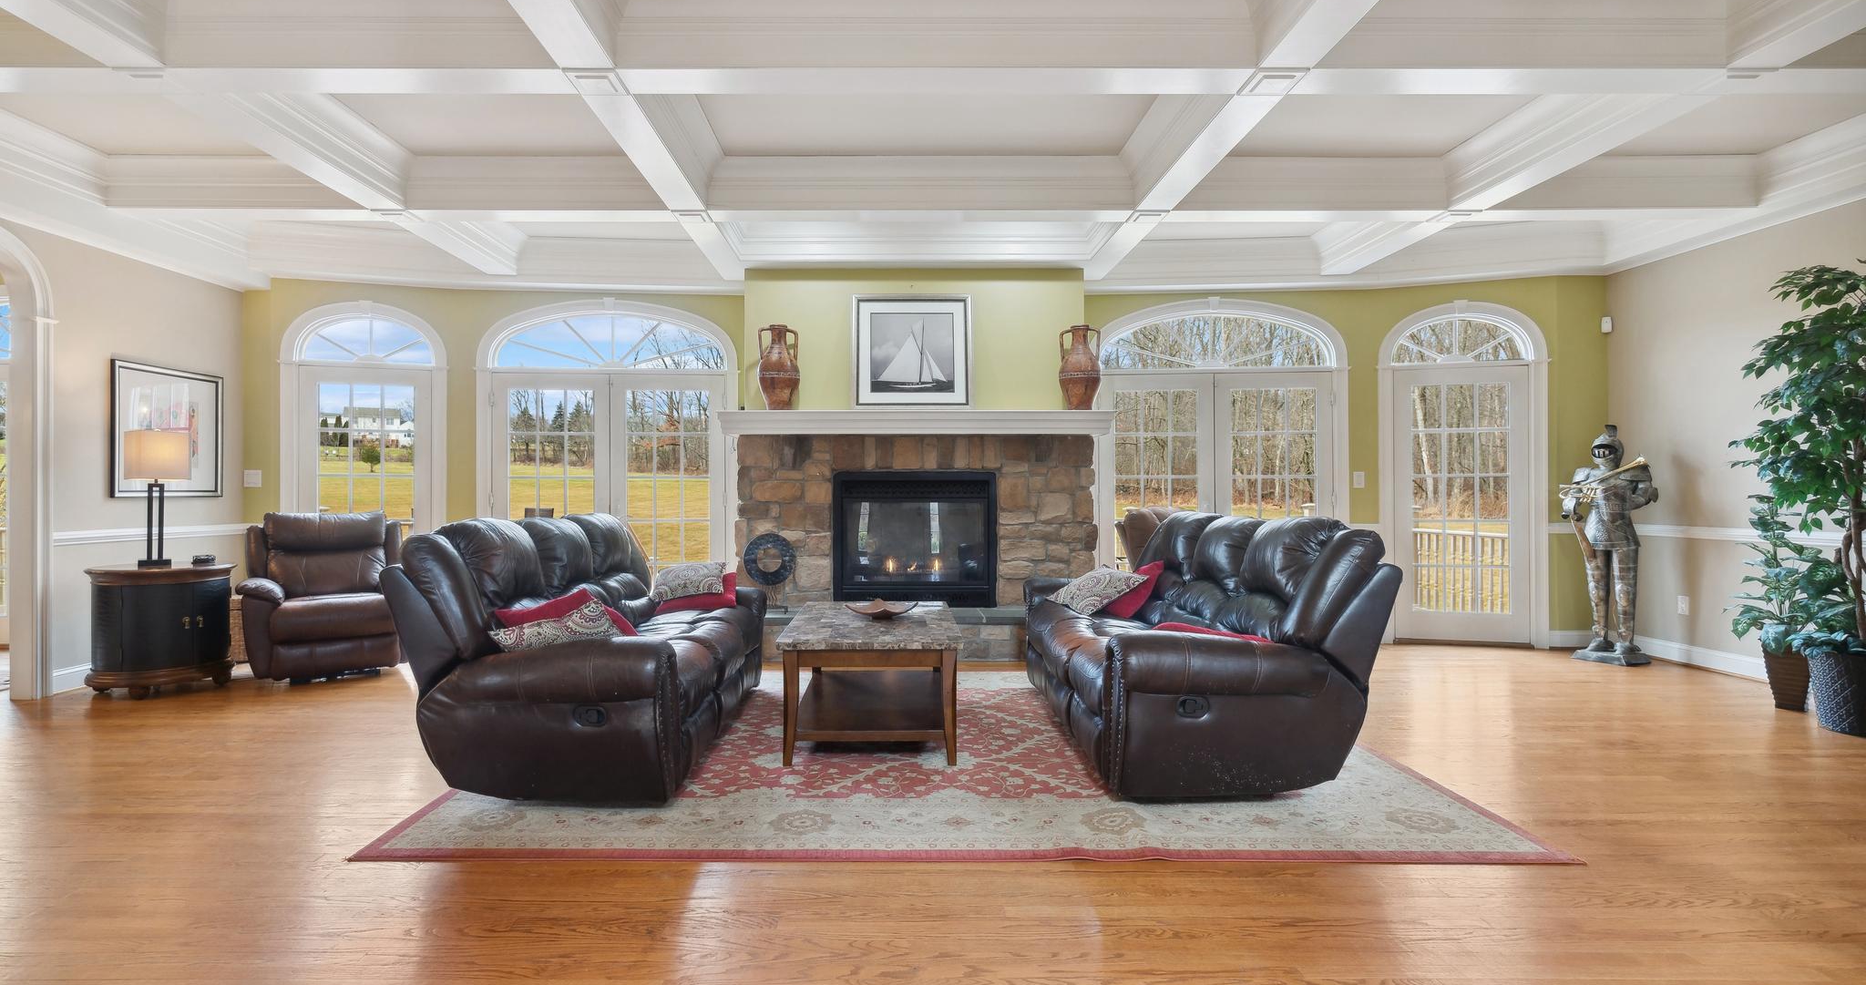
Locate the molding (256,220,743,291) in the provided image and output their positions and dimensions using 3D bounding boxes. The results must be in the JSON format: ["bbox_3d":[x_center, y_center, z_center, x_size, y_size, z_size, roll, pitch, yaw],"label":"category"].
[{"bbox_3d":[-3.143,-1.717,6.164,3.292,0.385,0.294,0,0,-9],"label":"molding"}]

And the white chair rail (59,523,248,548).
[{"bbox_3d":[-4.888,0.266,5.258,0.030,0.079,1.266,0,0,0],"label":"white chair rail"}]

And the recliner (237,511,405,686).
[{"bbox_3d":[-3.860,0.610,5.360,0.930,1.000,0.950,0,0,-37],"label":"recliner"}]

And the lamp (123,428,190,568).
[{"bbox_3d":[-4.410,0.036,4.710,0.213,0.787,0.284,0,0,26],"label":"lamp"}]

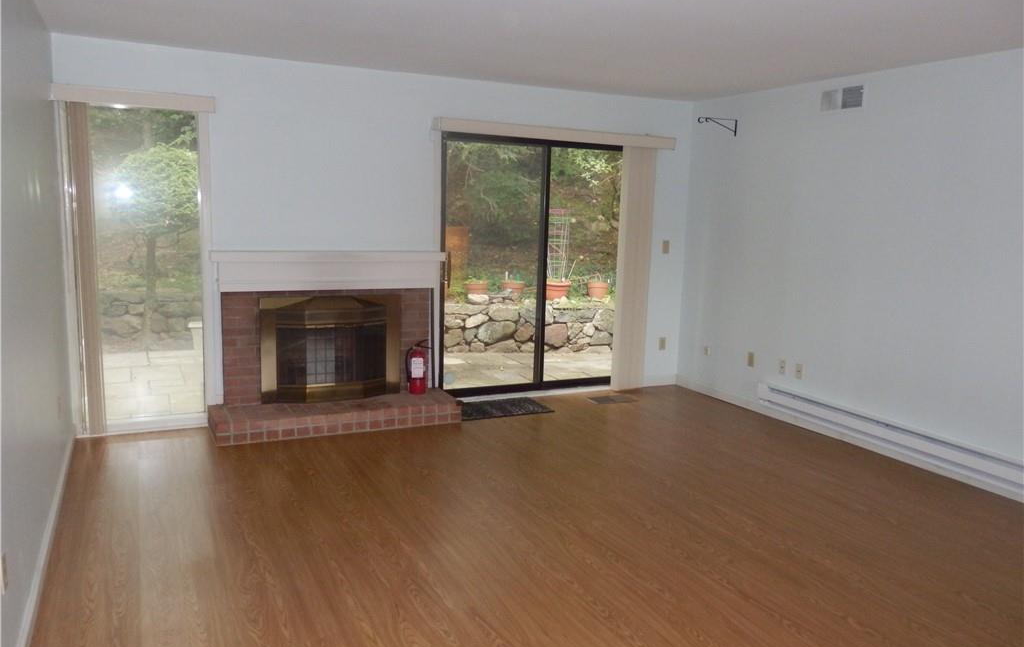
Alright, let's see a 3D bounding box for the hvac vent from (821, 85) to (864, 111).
[{"bbox_3d":[2.200,-1.505,4.954,0.030,0.164,0.355,-3,10,-27],"label":"hvac vent"}]

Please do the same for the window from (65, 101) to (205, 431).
[{"bbox_3d":[-2.356,-0.323,4.707,0.740,2.040,0.100,-2,10,-25],"label":"window"}]

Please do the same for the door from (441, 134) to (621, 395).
[{"bbox_3d":[0.255,-0.439,5.916,1.770,2.015,0.100,-2,10,-25],"label":"door"}]

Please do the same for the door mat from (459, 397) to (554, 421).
[{"bbox_3d":[-0.108,0.642,5.656,0.770,0.015,0.430,-2,10,-25],"label":"door mat"}]

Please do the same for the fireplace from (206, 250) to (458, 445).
[{"bbox_3d":[-1.188,0.112,5.046,1.640,1.187,0.500,-2,10,-25],"label":"fireplace"}]

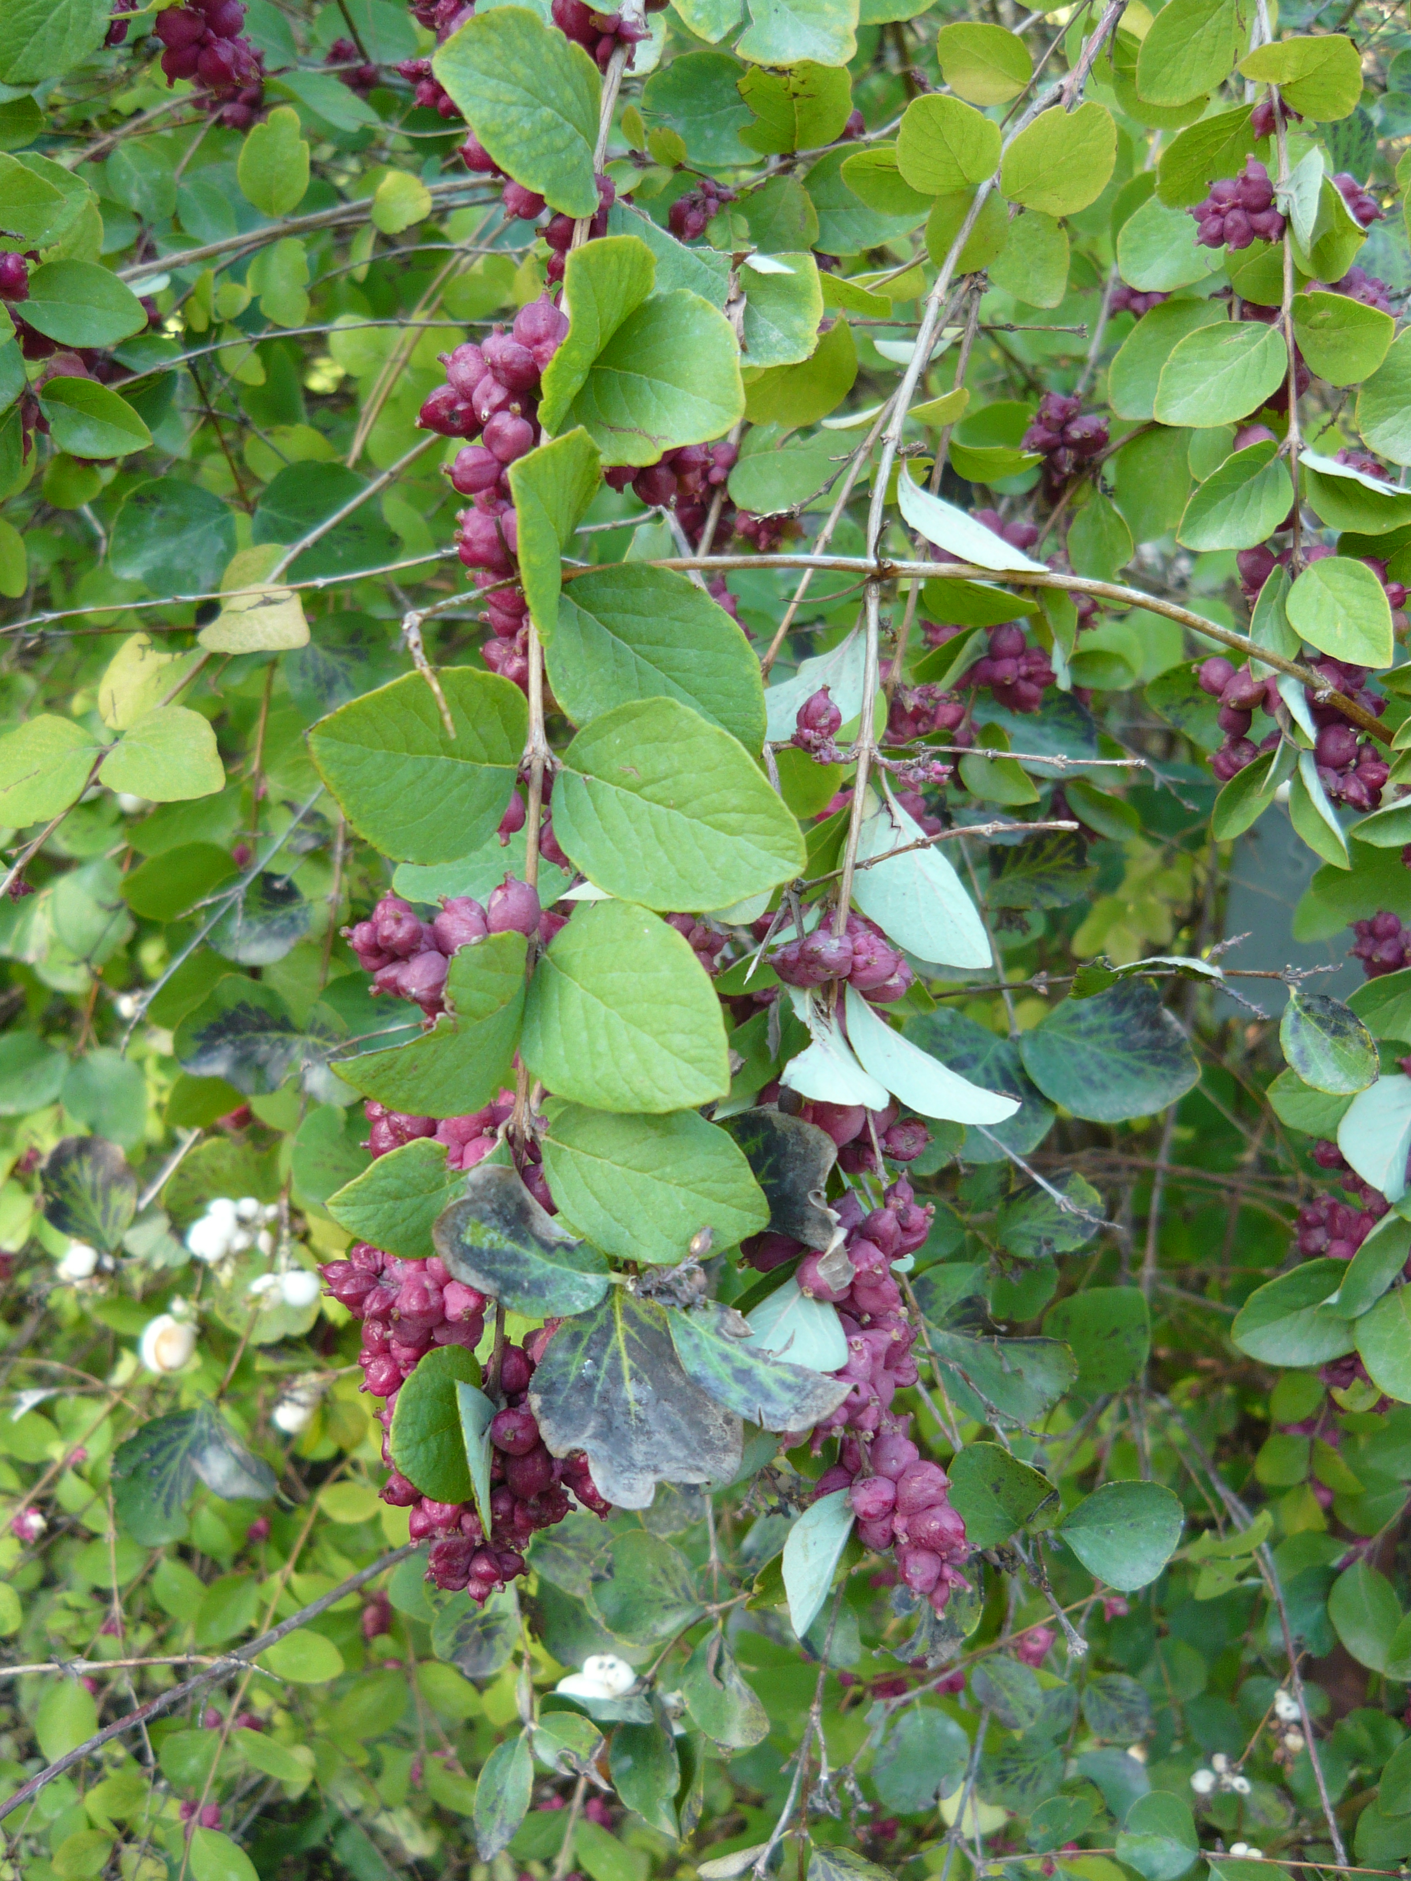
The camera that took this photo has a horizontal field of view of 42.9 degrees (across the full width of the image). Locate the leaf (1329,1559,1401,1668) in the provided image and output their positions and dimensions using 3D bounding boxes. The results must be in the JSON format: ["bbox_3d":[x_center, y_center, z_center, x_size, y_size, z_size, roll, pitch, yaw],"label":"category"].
[{"bbox_3d":[0.252,0.257,0.680,0.028,0.035,0.009,-30,-18,-11],"label":"leaf"}]

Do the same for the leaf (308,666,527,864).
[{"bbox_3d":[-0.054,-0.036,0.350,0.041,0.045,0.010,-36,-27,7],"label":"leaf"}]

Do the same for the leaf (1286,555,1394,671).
[{"bbox_3d":[0.147,-0.076,0.415,0.024,0.029,0.005,-44,-9,-16],"label":"leaf"}]

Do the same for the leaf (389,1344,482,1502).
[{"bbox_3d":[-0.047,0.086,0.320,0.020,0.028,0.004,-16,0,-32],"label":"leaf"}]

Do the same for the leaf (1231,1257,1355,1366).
[{"bbox_3d":[0.132,0.084,0.400,0.030,0.010,0.022,-12,61,-7],"label":"leaf"}]

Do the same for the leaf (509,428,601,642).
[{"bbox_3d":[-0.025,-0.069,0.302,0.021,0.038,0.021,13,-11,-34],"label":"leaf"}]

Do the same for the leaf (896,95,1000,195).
[{"bbox_3d":[0.071,-0.230,0.520,0.030,0.030,0.008,19,-6,8],"label":"leaf"}]

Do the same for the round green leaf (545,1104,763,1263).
[{"bbox_3d":[-0.010,0.044,0.330,0.044,0.033,0.009,20,-26,7],"label":"round green leaf"}]

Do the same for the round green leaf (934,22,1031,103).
[{"bbox_3d":[0.062,-0.201,0.410,0.025,0.006,0.024,38,71,15],"label":"round green leaf"}]

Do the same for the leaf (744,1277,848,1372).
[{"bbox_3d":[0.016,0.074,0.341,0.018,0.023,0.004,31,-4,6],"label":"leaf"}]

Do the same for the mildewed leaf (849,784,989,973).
[{"bbox_3d":[0.040,-0.011,0.357,0.019,0.043,0.012,-32,-5,25],"label":"mildewed leaf"}]

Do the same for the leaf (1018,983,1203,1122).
[{"bbox_3d":[0.095,0.025,0.420,0.042,0.036,0.010,15,-20,5],"label":"leaf"}]

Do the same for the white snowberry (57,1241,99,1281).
[{"bbox_3d":[-0.217,0.111,0.620,0.013,0.013,0.013,0,14,0],"label":"white snowberry"}]

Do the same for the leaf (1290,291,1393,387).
[{"bbox_3d":[0.179,-0.171,0.510,0.032,0.028,0.009,25,-15,-3],"label":"leaf"}]

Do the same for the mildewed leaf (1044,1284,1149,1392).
[{"bbox_3d":[0.110,0.113,0.504,0.032,0.032,0.006,-11,-17,-3],"label":"mildewed leaf"}]

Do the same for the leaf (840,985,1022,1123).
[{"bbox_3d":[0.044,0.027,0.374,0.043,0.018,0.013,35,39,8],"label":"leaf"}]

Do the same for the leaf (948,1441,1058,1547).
[{"bbox_3d":[0.062,0.120,0.384,0.022,0.021,0.009,32,-21,6],"label":"leaf"}]

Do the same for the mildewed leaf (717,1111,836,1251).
[{"bbox_3d":[0.012,0.046,0.341,0.031,0.026,0.008,34,-10,7],"label":"mildewed leaf"}]

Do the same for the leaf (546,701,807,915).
[{"bbox_3d":[-0.004,-0.024,0.310,0.046,0.034,0.008,24,-17,5],"label":"leaf"}]

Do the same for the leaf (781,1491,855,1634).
[{"bbox_3d":[0.021,0.122,0.354,0.012,0.031,0.011,21,-2,-22],"label":"leaf"}]

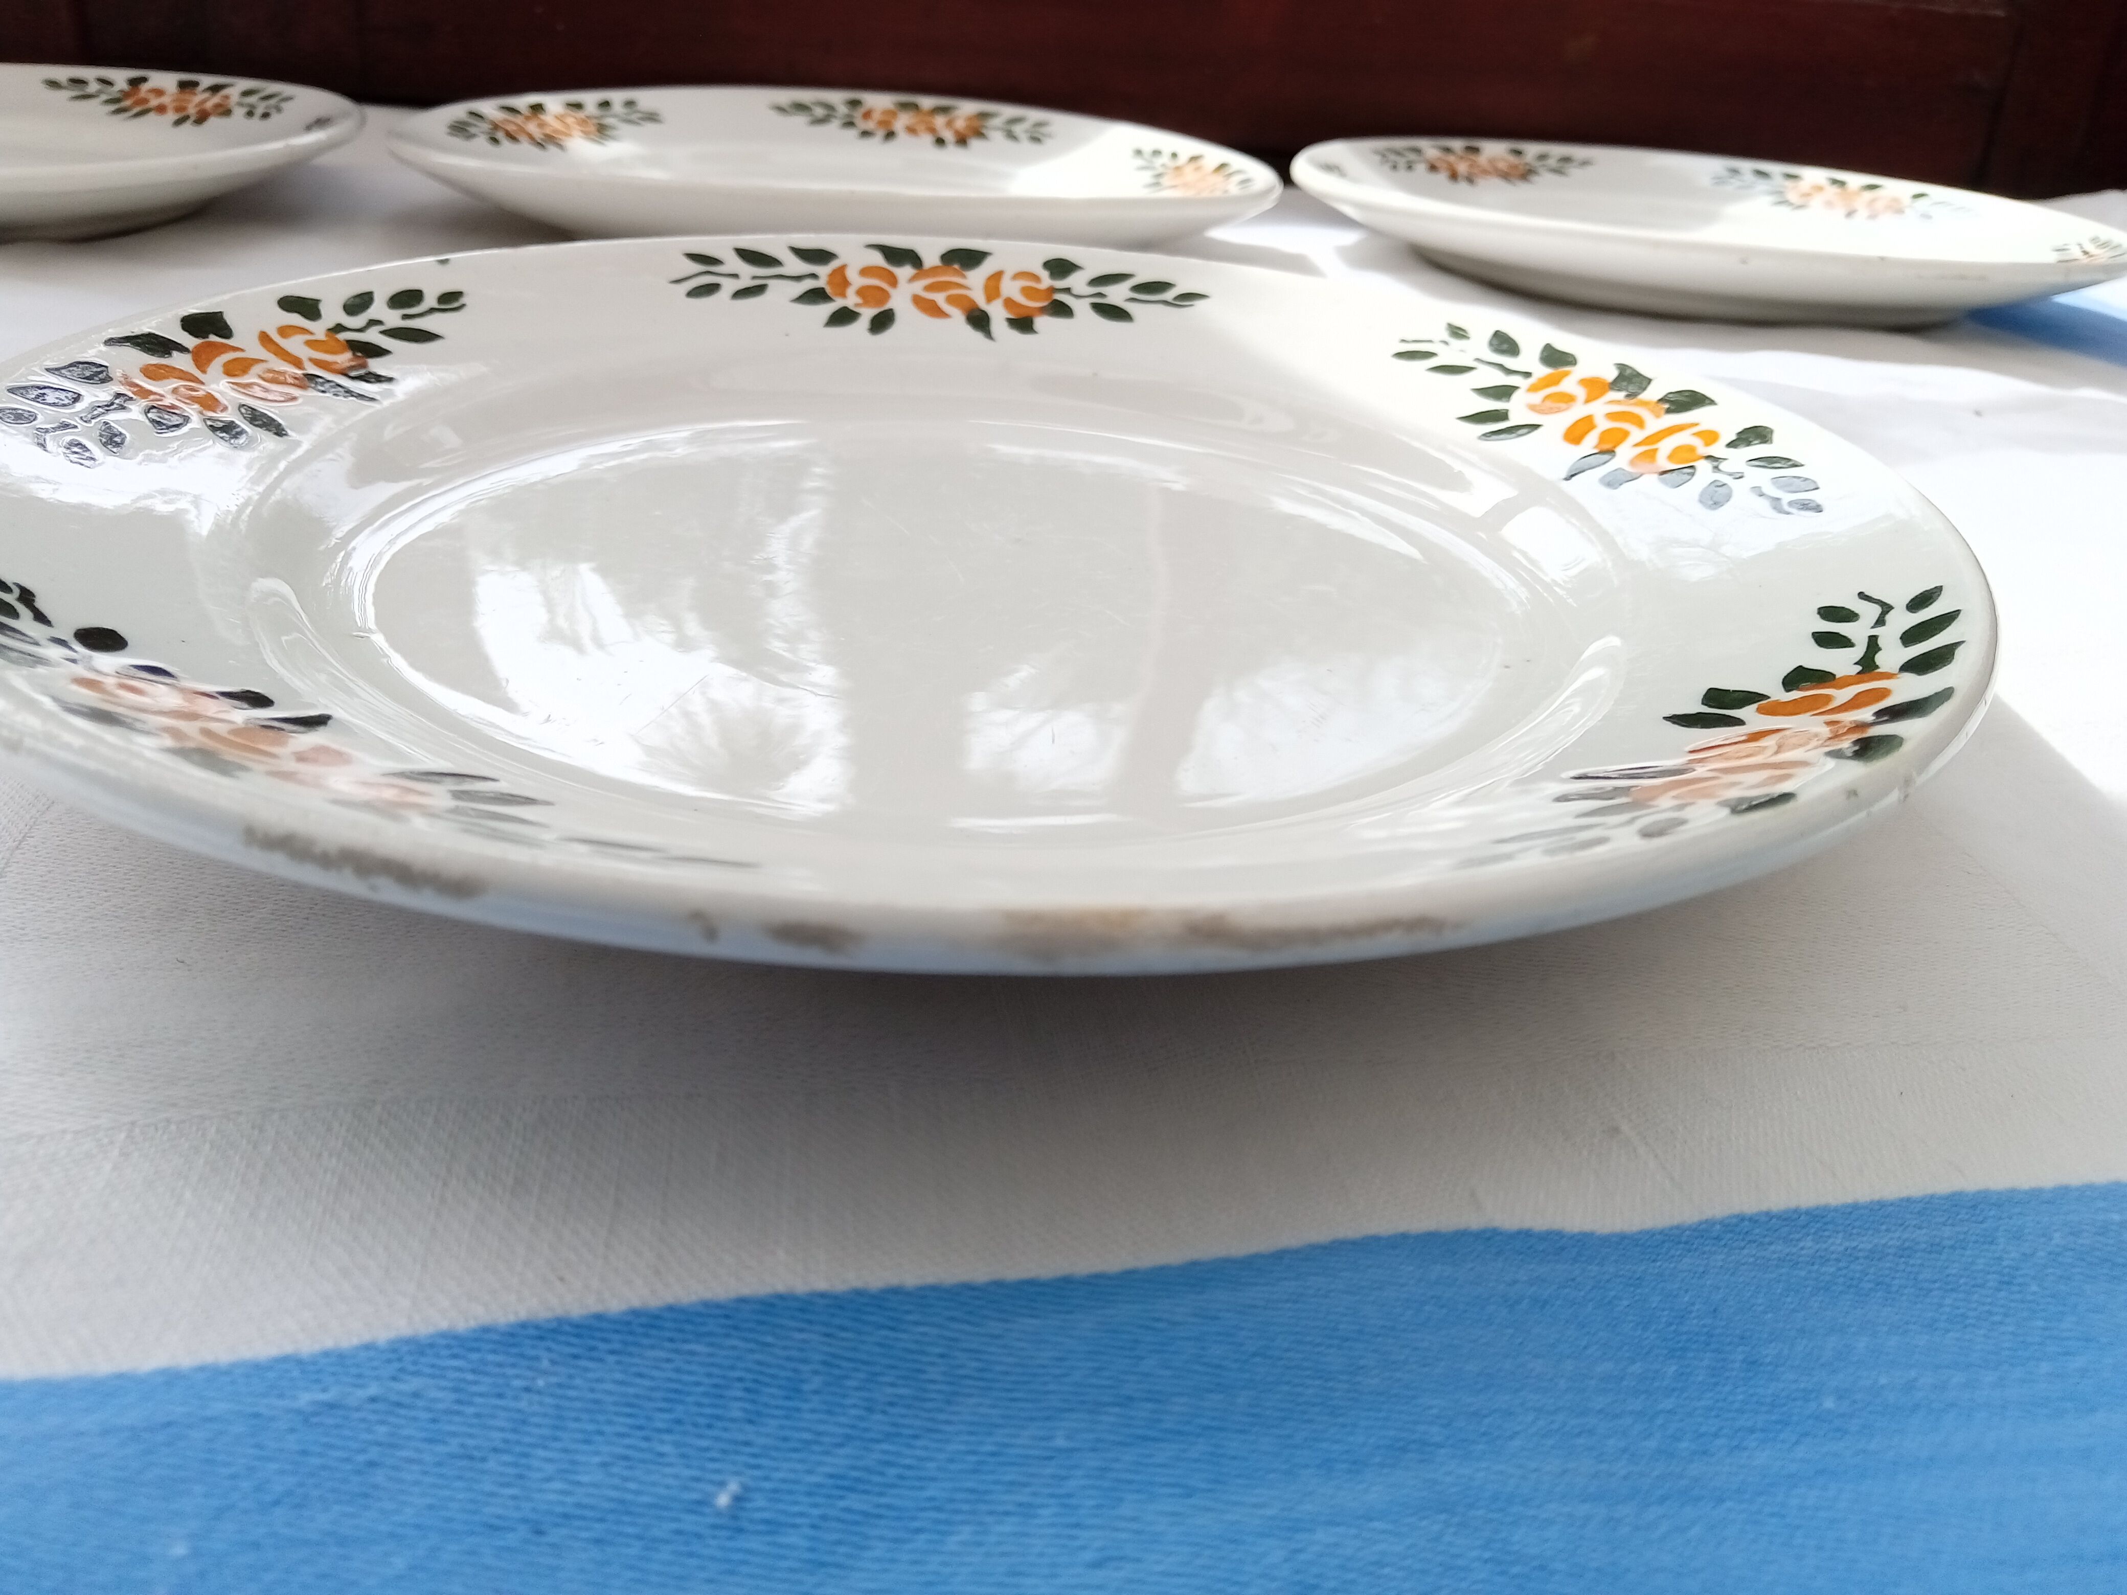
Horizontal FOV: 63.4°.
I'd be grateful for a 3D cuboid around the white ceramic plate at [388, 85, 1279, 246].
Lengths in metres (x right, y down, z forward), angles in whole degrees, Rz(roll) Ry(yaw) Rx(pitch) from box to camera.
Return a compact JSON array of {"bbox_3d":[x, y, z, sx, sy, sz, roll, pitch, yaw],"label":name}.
[{"bbox_3d":[-0.060,-0.174,0.484,0.240,0.027,0.240,3,27,-2],"label":"white ceramic plate"}]

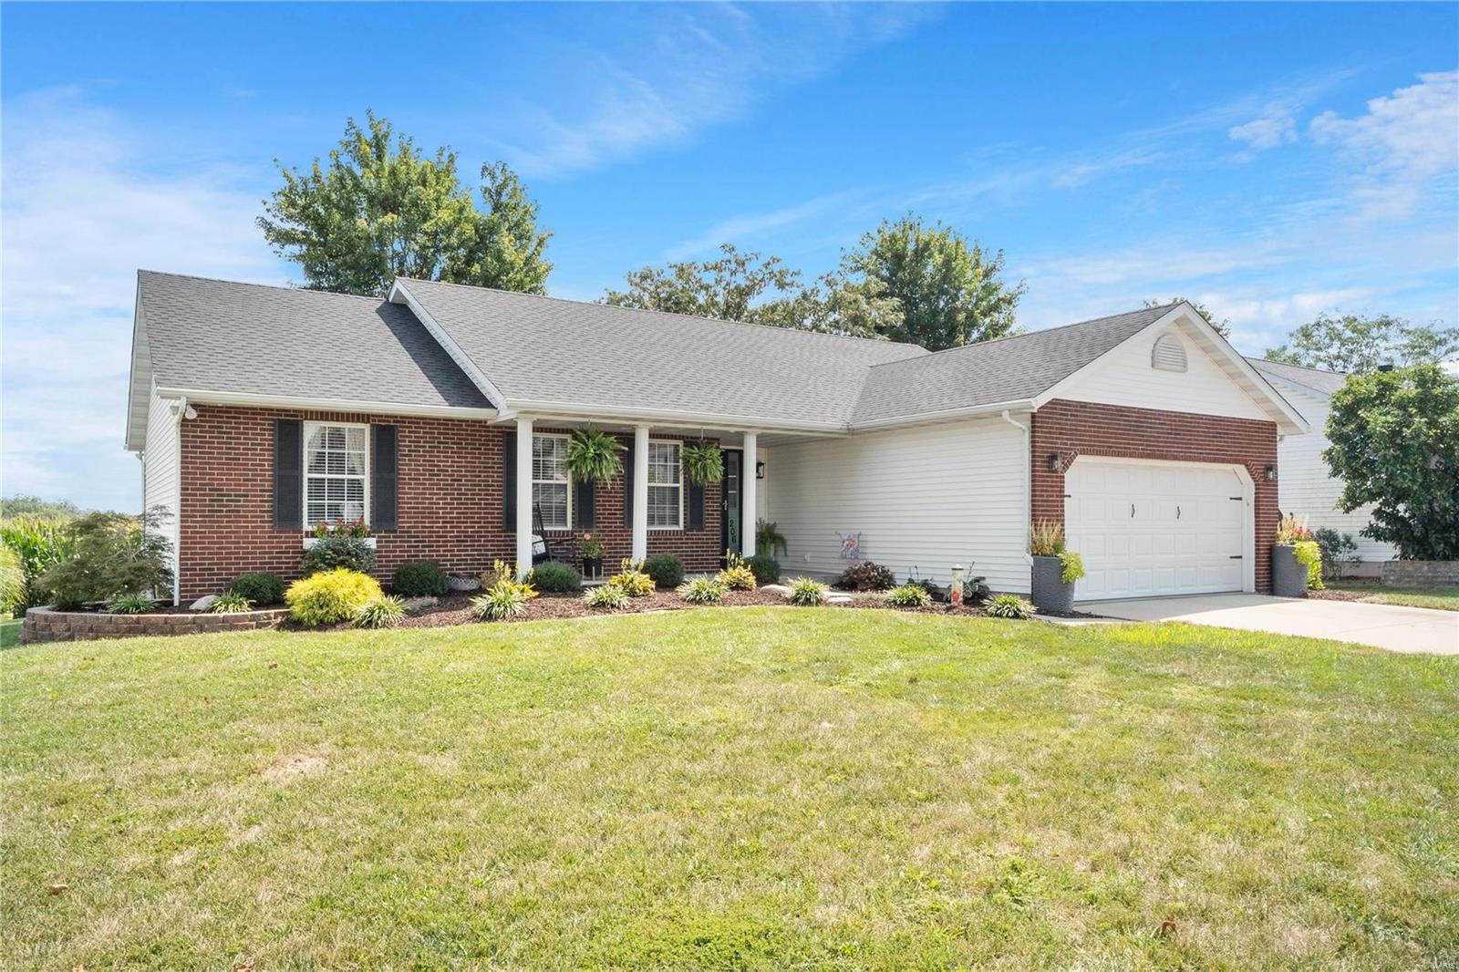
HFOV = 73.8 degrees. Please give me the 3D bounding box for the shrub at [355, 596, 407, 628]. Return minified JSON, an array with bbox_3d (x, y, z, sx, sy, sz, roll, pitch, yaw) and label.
[{"bbox_3d":[-3.886,1.404,10.842,0.530,0.355,0.520,1,-3,-20],"label":"shrub"}]

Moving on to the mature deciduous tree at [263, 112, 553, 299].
[{"bbox_3d":[-10.340,-4.715,31.006,9.400,14.385,9.200,1,-2,-19],"label":"mature deciduous tree"}]

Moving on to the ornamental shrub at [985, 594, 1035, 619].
[{"bbox_3d":[3.583,1.506,12.406,0.640,0.300,0.620,-1,-2,16],"label":"ornamental shrub"}]

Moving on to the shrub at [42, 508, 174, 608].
[{"bbox_3d":[-7.773,0.885,12.174,1.500,1.227,1.400,2,-3,-32],"label":"shrub"}]

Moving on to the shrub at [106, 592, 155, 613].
[{"bbox_3d":[-6.838,1.334,11.095,0.480,0.248,0.460,2,-3,-32],"label":"shrub"}]

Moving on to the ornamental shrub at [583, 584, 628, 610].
[{"bbox_3d":[-1.576,1.418,12.505,0.580,0.270,0.570,0,-2,-7],"label":"ornamental shrub"}]

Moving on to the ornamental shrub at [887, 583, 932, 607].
[{"bbox_3d":[2.437,1.491,13.193,0.610,0.322,0.580,0,-2,10],"label":"ornamental shrub"}]

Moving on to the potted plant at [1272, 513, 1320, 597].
[{"bbox_3d":[9.488,1.155,16.270,0.700,1.395,0.620,2,-3,-33],"label":"potted plant"}]

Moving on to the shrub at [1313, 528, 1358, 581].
[{"bbox_3d":[12.057,1.327,19.322,0.950,1.100,0.900,-2,-3,32],"label":"shrub"}]

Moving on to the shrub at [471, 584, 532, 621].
[{"bbox_3d":[-2.694,1.349,11.407,0.680,0.360,0.650,0,-2,-13],"label":"shrub"}]

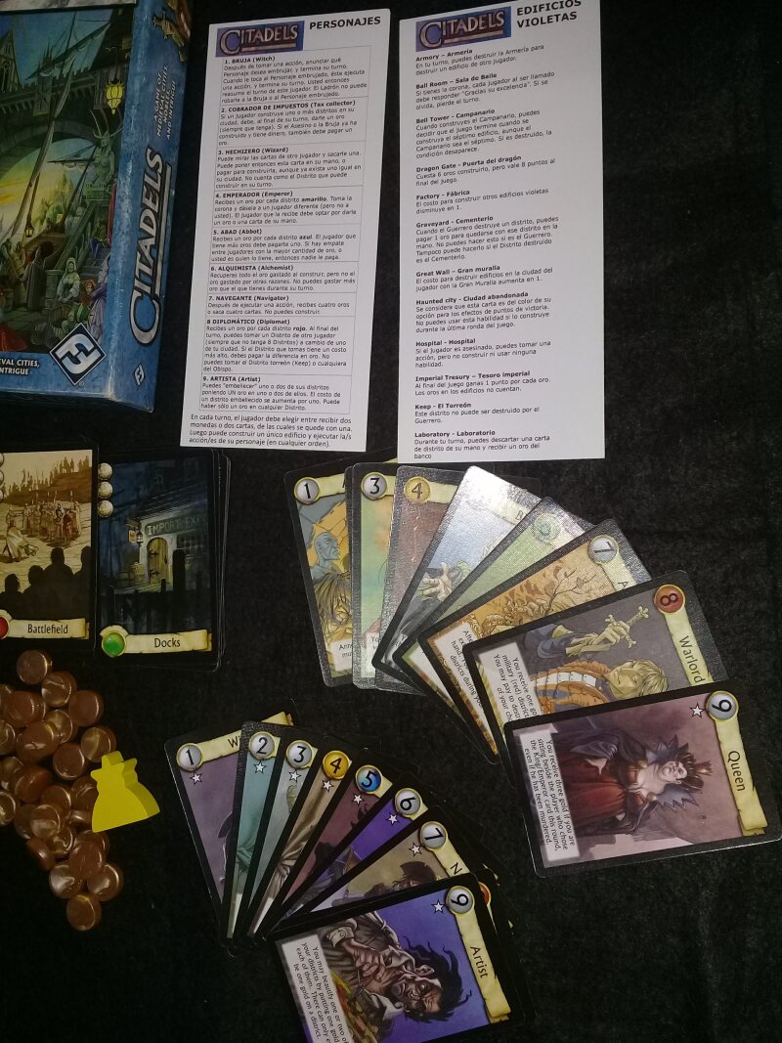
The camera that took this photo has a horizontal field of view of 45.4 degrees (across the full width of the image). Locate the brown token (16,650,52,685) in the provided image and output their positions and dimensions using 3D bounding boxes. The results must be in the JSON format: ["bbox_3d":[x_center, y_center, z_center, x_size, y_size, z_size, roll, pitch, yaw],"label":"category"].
[{"bbox_3d":[-0.154,0.063,0.403,0.015,0.004,0.015,-1,86,14],"label":"brown token"}]

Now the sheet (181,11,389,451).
[{"bbox_3d":[-0.044,-0.121,0.389,0.081,0.001,0.182,3,87,14],"label":"sheet"}]

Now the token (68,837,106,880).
[{"bbox_3d":[-0.120,0.134,0.371,0.014,0.006,0.014,0,80,2],"label":"token"}]

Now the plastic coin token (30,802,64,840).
[{"bbox_3d":[-0.139,0.121,0.376,0.014,0.006,0.014,0,80,-6],"label":"plastic coin token"}]

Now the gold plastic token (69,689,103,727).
[{"bbox_3d":[-0.124,0.076,0.380,0.014,0.006,0.014,0,87,12],"label":"gold plastic token"}]

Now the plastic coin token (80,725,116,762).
[{"bbox_3d":[-0.123,0.094,0.394,0.015,0.004,0.015,-1,86,14],"label":"plastic coin token"}]

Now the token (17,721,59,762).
[{"bbox_3d":[-0.141,0.088,0.374,0.014,0.006,0.014,0,56,-13],"label":"token"}]

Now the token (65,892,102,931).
[{"bbox_3d":[-0.128,0.164,0.391,0.015,0.004,0.015,-1,86,14],"label":"token"}]

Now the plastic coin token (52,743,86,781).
[{"bbox_3d":[-0.136,0.102,0.395,0.015,0.004,0.015,0,82,1],"label":"plastic coin token"}]

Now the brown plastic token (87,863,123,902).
[{"bbox_3d":[-0.119,0.150,0.389,0.015,0.004,0.015,-1,86,14],"label":"brown plastic token"}]

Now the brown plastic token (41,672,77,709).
[{"bbox_3d":[-0.136,0.069,0.383,0.014,0.006,0.014,0,85,10],"label":"brown plastic token"}]

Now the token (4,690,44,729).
[{"bbox_3d":[-0.148,0.076,0.379,0.014,0.006,0.014,0,82,12],"label":"token"}]

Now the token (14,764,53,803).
[{"bbox_3d":[-0.145,0.107,0.379,0.014,0.006,0.014,0,100,10],"label":"token"}]

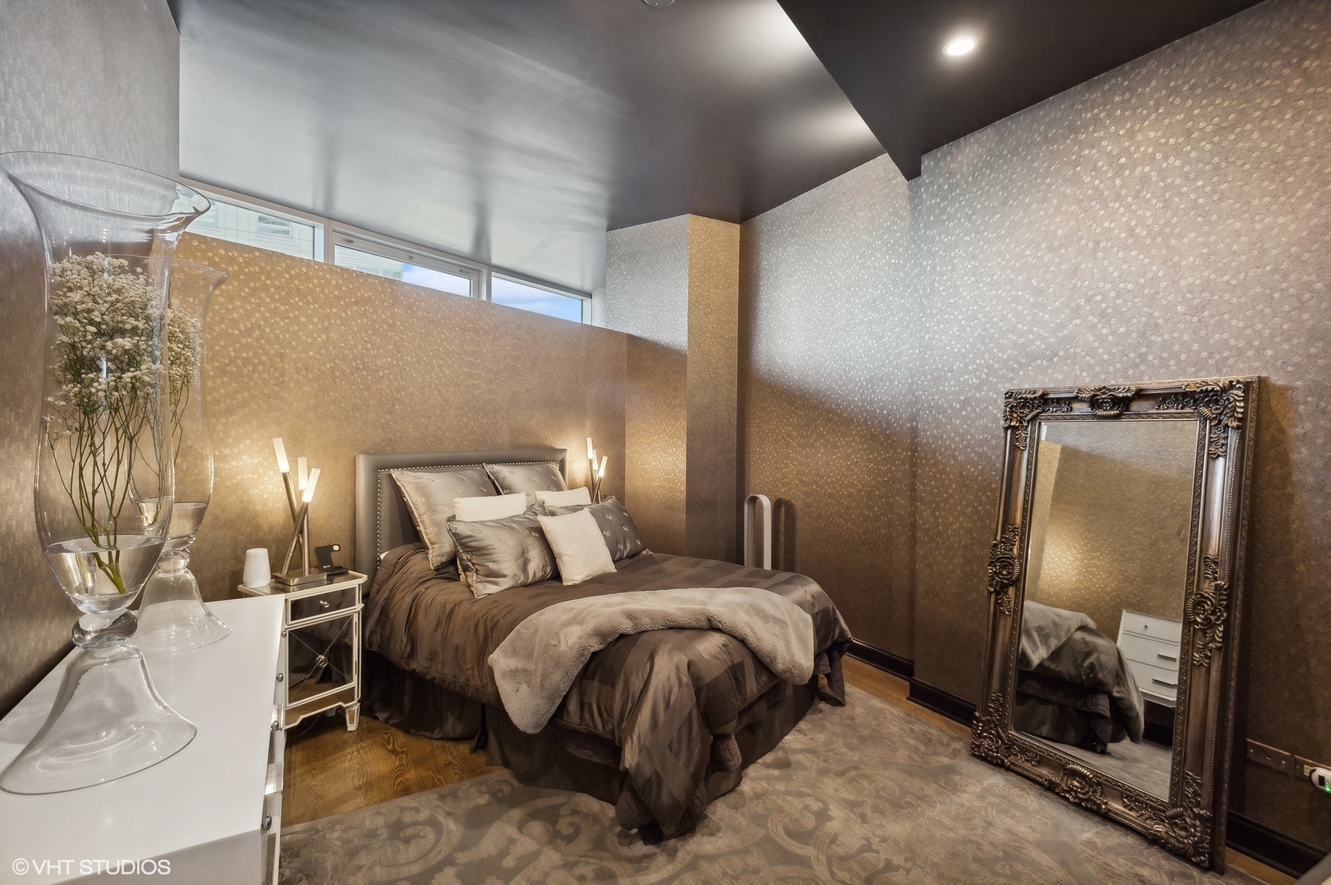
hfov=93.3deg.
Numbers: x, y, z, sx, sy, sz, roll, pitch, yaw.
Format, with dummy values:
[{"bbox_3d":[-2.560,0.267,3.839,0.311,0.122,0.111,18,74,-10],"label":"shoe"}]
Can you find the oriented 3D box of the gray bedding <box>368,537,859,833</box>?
[{"bbox_3d":[-0.281,1.016,3.405,2.056,0.797,1.758,1,1,33],"label":"gray bedding"}]

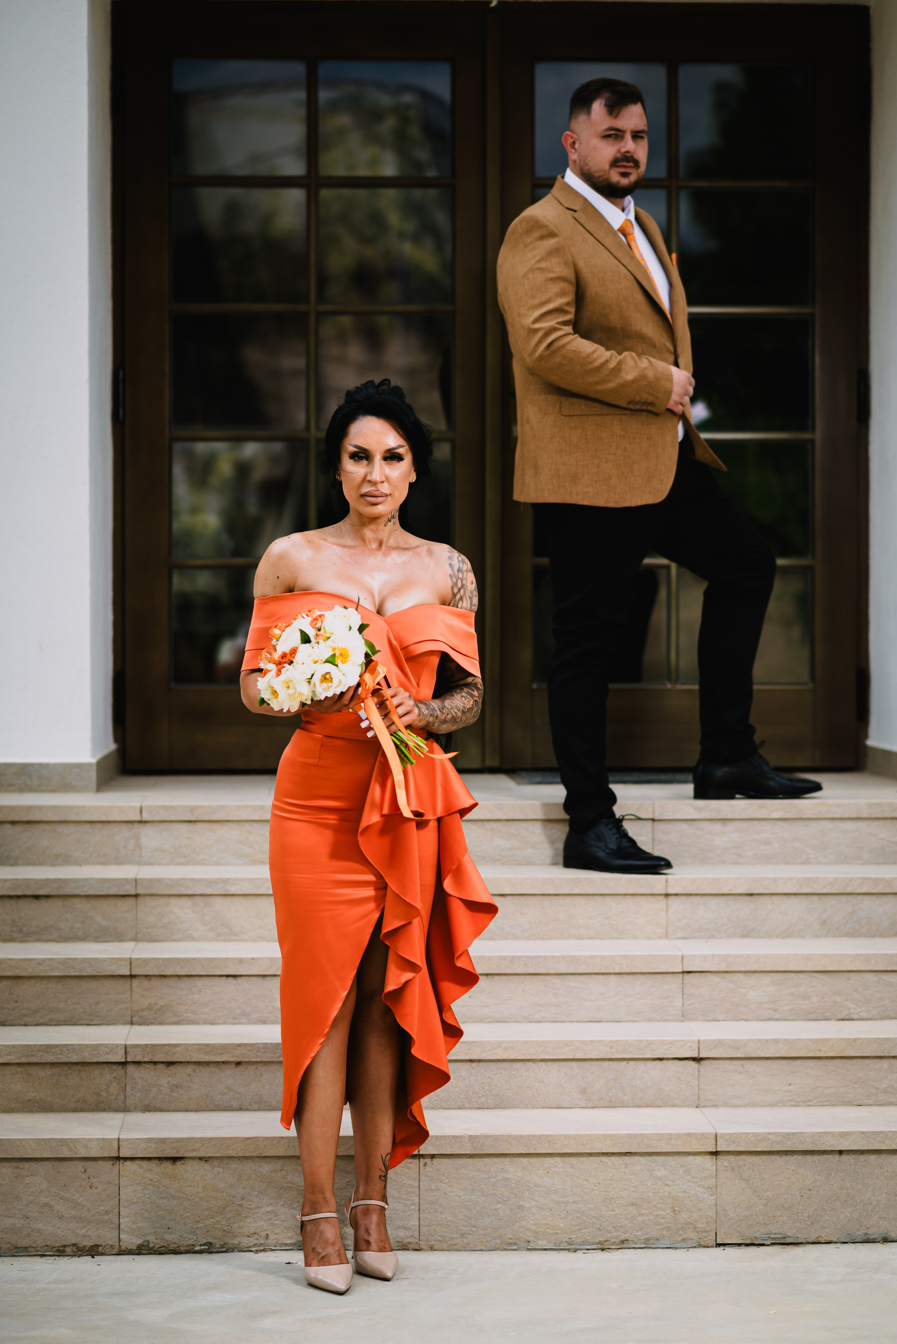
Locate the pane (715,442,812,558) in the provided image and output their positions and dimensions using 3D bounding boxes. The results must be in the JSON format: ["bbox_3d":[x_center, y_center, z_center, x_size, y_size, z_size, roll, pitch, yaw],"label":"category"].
[{"bbox_3d":[0.844,-0.490,9.031,0.379,0.331,0.020,0,1,-3],"label":"pane"}]

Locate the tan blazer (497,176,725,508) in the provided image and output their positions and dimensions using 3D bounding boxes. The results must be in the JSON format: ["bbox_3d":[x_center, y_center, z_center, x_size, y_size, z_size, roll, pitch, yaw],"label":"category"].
[{"bbox_3d":[0.372,-0.768,7.432,0.400,0.760,0.550,1,1,35],"label":"tan blazer"}]

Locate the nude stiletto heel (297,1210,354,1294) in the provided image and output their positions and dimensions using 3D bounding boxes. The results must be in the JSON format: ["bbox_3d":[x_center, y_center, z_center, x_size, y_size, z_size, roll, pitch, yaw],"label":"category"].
[{"bbox_3d":[-0.234,1.104,6.077,0.077,0.128,0.230,0,1,-17],"label":"nude stiletto heel"}]

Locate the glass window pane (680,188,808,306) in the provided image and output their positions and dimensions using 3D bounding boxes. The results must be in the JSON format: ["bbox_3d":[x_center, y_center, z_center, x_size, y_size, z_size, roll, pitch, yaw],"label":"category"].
[{"bbox_3d":[0.843,-1.207,9.019,0.378,0.333,0.020,0,1,-3],"label":"glass window pane"}]

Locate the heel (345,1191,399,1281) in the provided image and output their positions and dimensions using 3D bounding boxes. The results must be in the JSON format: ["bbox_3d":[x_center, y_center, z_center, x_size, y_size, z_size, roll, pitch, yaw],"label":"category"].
[{"bbox_3d":[-0.145,1.098,6.196,0.077,0.136,0.230,0,1,-17],"label":"heel"}]

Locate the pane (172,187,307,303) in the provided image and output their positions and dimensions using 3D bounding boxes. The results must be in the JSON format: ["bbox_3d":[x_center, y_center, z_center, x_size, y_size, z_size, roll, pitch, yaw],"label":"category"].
[{"bbox_3d":[-0.579,-1.182,8.791,0.374,0.320,0.020,0,1,-3],"label":"pane"}]

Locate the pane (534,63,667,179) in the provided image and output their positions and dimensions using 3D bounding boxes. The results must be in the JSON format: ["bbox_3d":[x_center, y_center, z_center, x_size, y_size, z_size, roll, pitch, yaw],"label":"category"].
[{"bbox_3d":[0.423,-1.534,8.839,0.370,0.320,0.020,0,1,-3],"label":"pane"}]

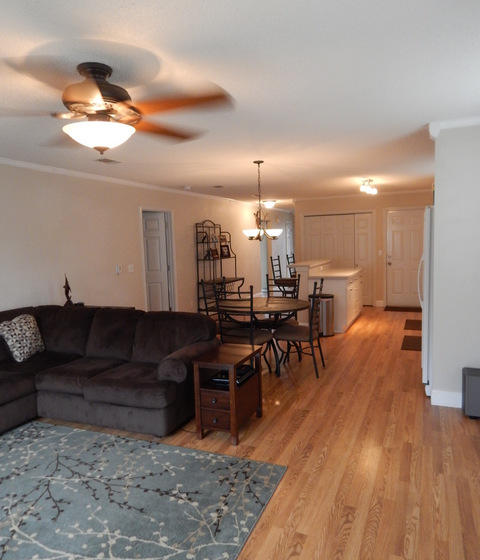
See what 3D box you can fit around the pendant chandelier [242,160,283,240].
[{"bbox_3d":[0.223,-0.904,4.712,0.520,0.900,0.520,-2,6,0],"label":"pendant chandelier"}]

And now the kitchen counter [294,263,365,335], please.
[{"bbox_3d":[1.619,0.227,7.406,1.020,1.070,1.820,0,6,24],"label":"kitchen counter"}]

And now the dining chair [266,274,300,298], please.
[{"bbox_3d":[0.499,0.481,5.382,0.460,1.060,0.540,0,6,24],"label":"dining chair"}]

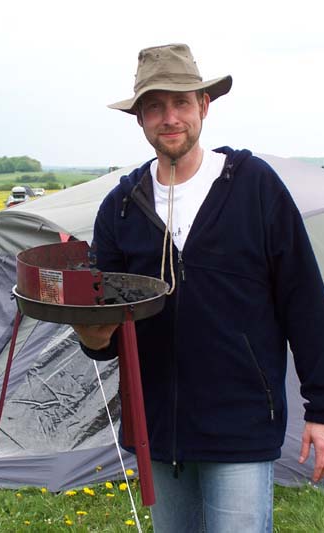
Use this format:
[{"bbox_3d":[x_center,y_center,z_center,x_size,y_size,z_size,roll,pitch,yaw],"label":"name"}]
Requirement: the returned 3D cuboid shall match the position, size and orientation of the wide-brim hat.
[{"bbox_3d":[0.014,-0.466,2.840,0.315,0.160,0.340,-9,3,6],"label":"wide-brim hat"}]

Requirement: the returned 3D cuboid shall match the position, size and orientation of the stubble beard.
[{"bbox_3d":[0.033,-0.303,2.790,0.125,0.085,0.085,-8,4,5],"label":"stubble beard"}]

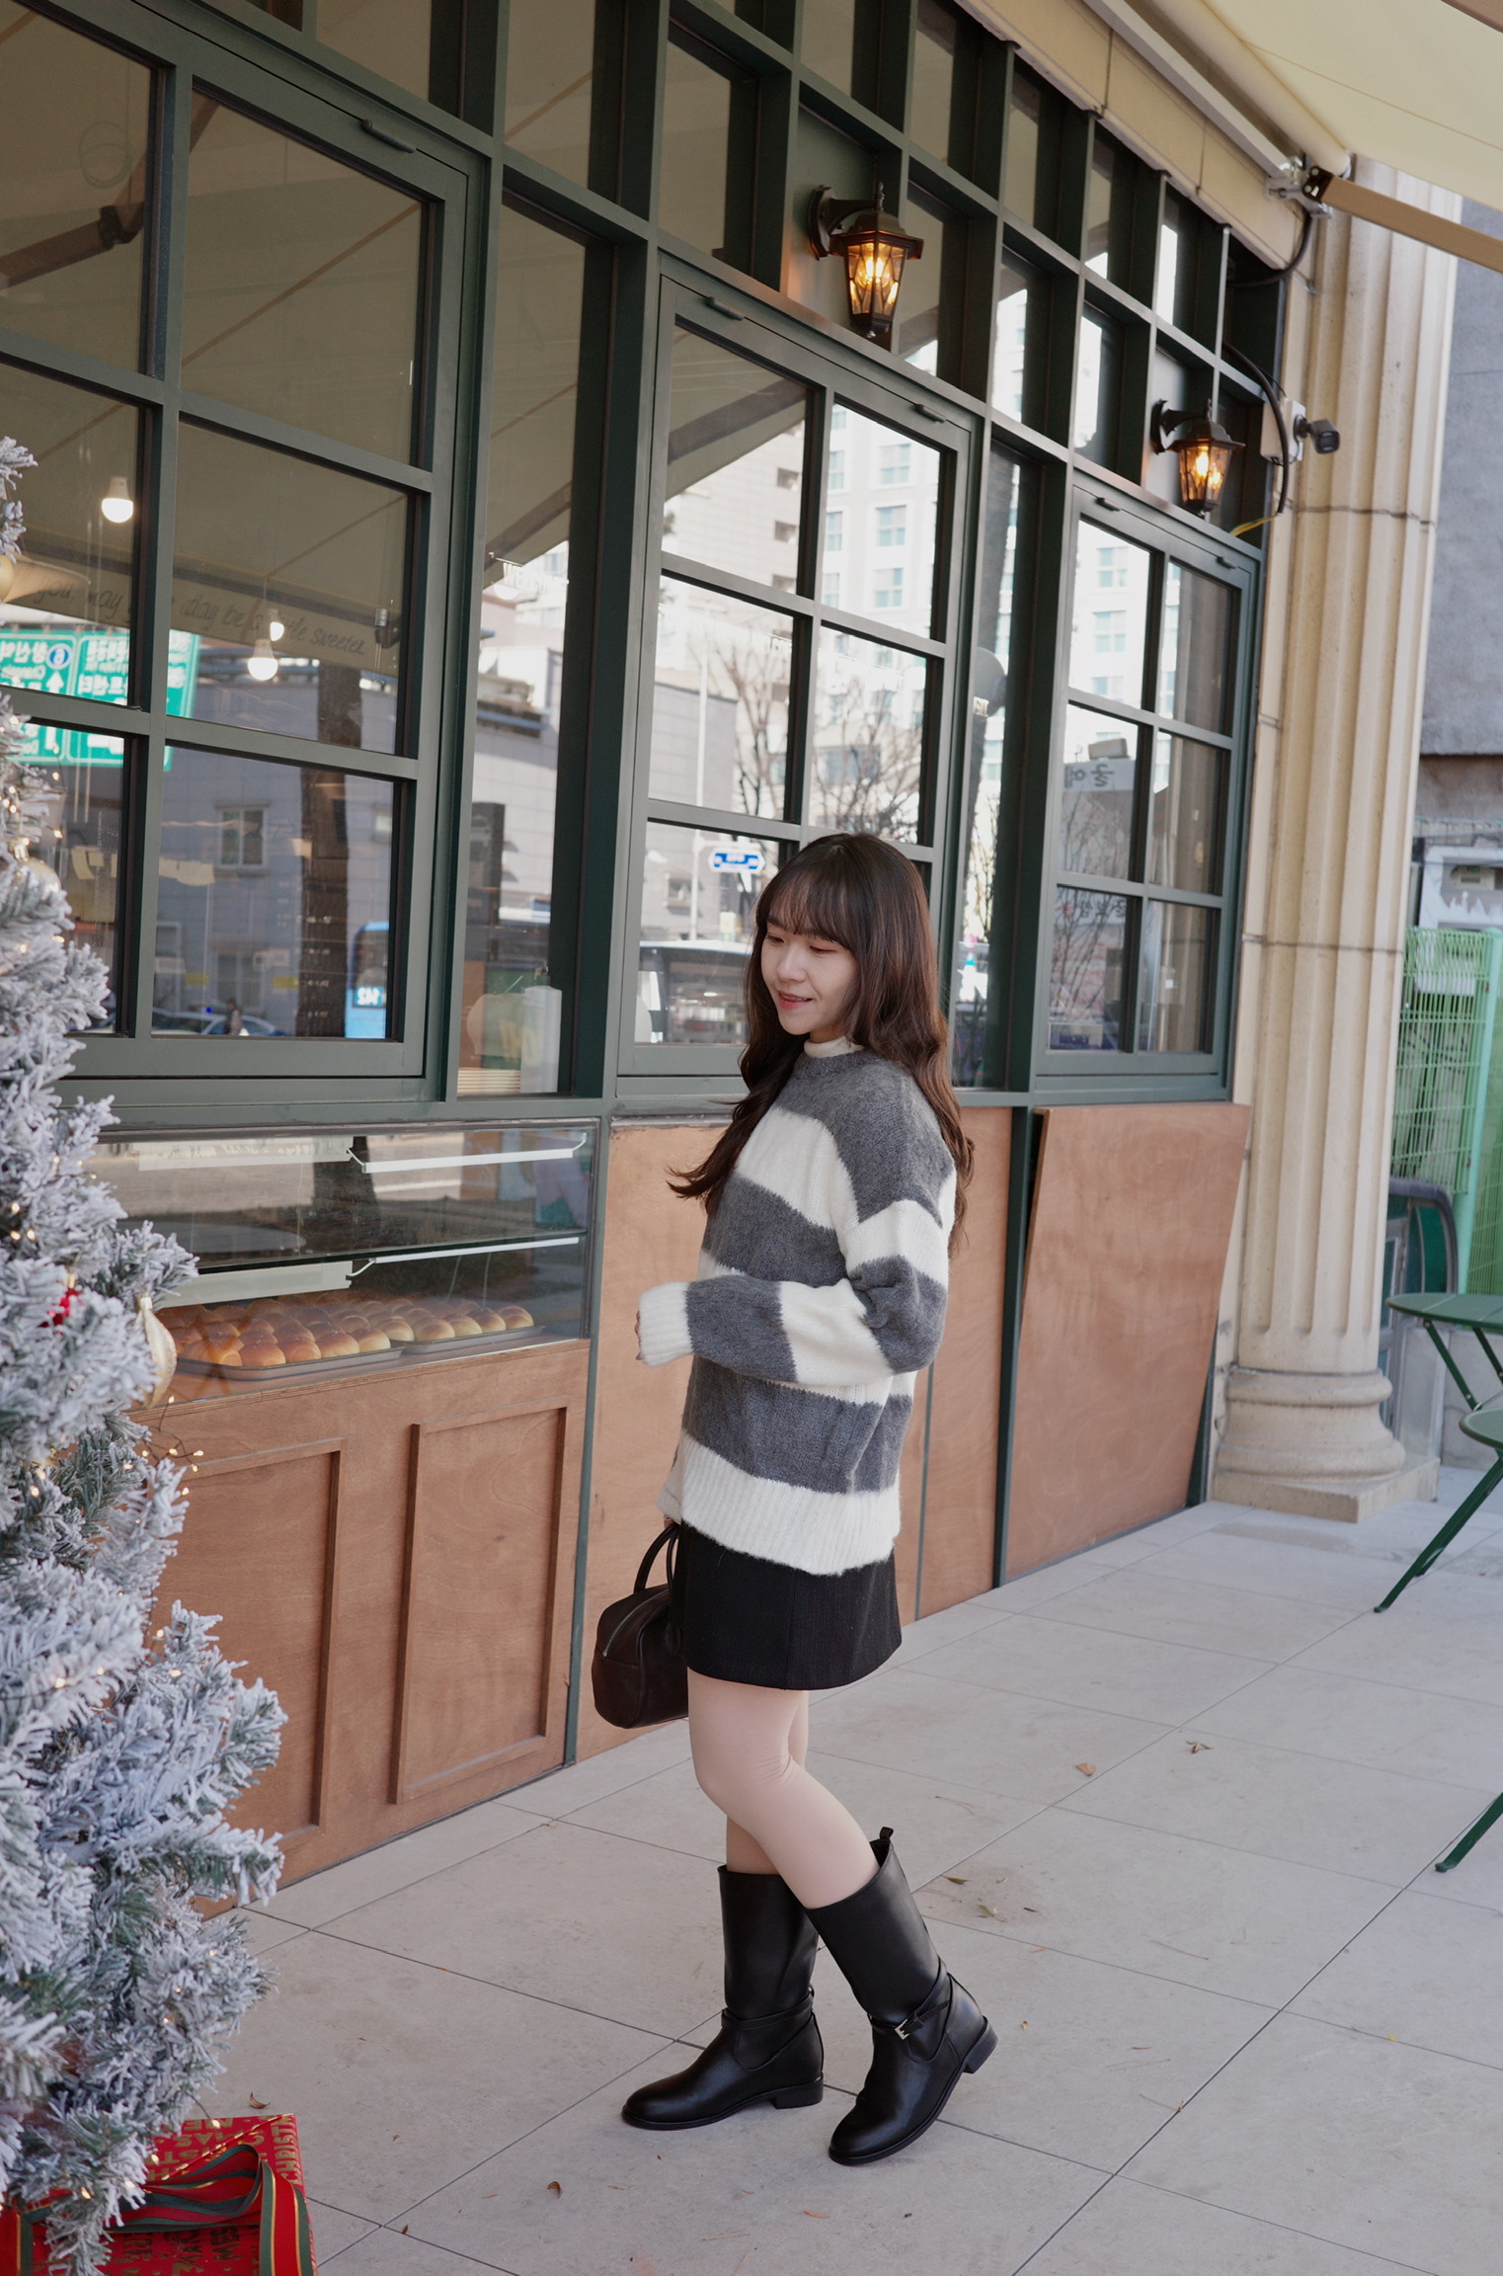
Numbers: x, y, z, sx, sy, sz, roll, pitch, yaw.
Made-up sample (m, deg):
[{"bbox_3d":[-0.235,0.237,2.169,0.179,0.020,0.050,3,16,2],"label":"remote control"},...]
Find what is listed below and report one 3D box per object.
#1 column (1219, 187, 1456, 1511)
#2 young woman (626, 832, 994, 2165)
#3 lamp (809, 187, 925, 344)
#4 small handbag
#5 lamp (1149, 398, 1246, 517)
[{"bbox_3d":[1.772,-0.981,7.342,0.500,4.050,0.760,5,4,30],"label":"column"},{"bbox_3d":[0.079,0.421,3.032,0.430,1.567,0.410,1,4,-28],"label":"young woman"},{"bbox_3d":[0.219,-1.673,4.836,0.190,0.292,0.145,5,4,30],"label":"lamp"},{"bbox_3d":[-0.088,0.612,3.204,0.230,0.250,0.125,1,4,-34],"label":"small handbag"},{"bbox_3d":[1.133,-1.717,6.399,0.190,0.297,0.145,5,4,30],"label":"lamp"}]

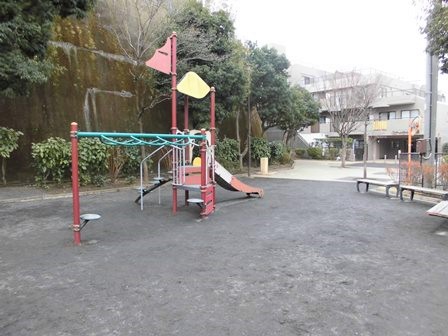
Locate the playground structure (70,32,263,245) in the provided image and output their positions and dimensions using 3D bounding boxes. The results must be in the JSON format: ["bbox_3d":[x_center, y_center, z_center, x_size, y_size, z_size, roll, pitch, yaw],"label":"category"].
[{"bbox_3d":[-1.482,-1.038,8.445,2.864,4.170,6.119,2,4,38],"label":"playground structure"}]

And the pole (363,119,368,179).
[{"bbox_3d":[6.884,-0.927,16.326,0.130,2.952,0.130,1,4,23],"label":"pole"}]

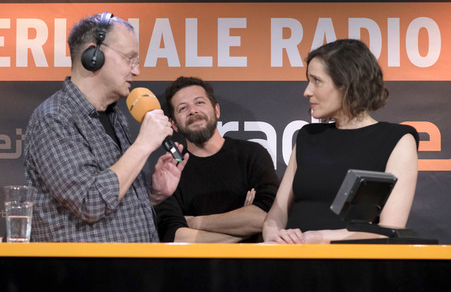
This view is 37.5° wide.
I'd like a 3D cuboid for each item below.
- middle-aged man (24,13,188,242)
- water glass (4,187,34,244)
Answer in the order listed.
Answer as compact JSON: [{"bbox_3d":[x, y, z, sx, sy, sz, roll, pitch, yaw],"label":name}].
[{"bbox_3d":[-0.377,0.455,2.039,0.480,1.760,0.500,-2,-4,27],"label":"middle-aged man"},{"bbox_3d":[-0.559,0.185,1.795,0.080,0.150,0.080,0,-4,0],"label":"water glass"}]

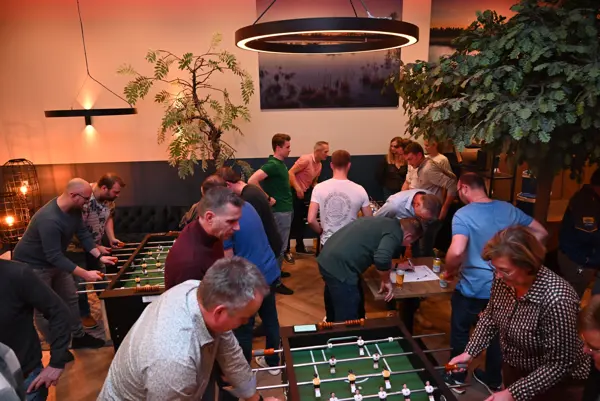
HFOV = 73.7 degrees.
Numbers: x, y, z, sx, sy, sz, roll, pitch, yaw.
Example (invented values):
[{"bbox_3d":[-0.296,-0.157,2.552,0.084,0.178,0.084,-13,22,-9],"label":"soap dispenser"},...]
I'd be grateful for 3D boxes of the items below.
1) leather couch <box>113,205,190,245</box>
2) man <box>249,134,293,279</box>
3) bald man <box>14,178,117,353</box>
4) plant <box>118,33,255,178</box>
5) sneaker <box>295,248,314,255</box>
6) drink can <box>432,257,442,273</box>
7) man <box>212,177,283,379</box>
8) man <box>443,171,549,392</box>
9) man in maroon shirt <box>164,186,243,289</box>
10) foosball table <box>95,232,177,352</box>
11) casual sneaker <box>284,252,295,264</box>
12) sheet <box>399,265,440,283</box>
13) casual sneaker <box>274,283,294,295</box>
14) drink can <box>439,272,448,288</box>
[{"bbox_3d":[-2.089,0.489,5.670,1.750,0.830,0.750,-2,14,-2],"label":"leather couch"},{"bbox_3d":[-0.345,0.093,5.175,0.530,1.820,0.520,-5,16,-13],"label":"man"},{"bbox_3d":[-2.096,0.627,3.678,0.850,1.660,0.550,-3,15,-7],"label":"bald man"},{"bbox_3d":[-1.342,-0.520,5.117,1.600,3.000,1.450,-1,14,0],"label":"plant"},{"bbox_3d":[0.067,0.739,5.981,0.295,0.100,0.105,2,14,11],"label":"sneaker"},{"bbox_3d":[1.182,0.560,3.460,0.066,0.116,0.066,-1,14,0],"label":"drink can"},{"bbox_3d":[-0.496,0.626,3.272,0.740,1.640,0.560,3,15,17],"label":"man"},{"bbox_3d":[1.445,0.620,3.142,0.740,1.770,0.520,-8,16,-22],"label":"man"},{"bbox_3d":[-0.502,0.784,2.425,0.620,1.740,0.540,0,14,7],"label":"man in maroon shirt"},{"bbox_3d":[-1.188,0.957,3.862,0.780,0.880,1.410,-3,15,-7],"label":"foosball table"},{"bbox_3d":[-0.158,0.808,5.787,0.105,0.110,0.280,-13,19,-36],"label":"casual sneaker"},{"bbox_3d":[0.997,0.662,3.620,0.420,0.004,0.297,-3,15,-7],"label":"sheet"},{"bbox_3d":[-0.192,1.034,4.785,0.290,0.110,0.105,3,14,17],"label":"casual sneaker"},{"bbox_3d":[1.211,0.669,3.357,0.066,0.115,0.066,-1,15,0],"label":"drink can"}]

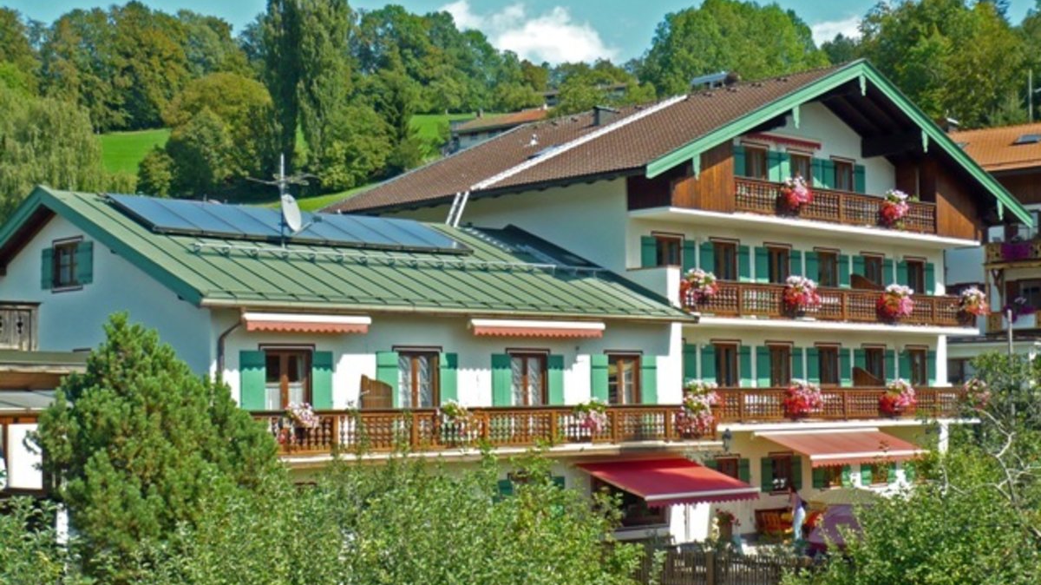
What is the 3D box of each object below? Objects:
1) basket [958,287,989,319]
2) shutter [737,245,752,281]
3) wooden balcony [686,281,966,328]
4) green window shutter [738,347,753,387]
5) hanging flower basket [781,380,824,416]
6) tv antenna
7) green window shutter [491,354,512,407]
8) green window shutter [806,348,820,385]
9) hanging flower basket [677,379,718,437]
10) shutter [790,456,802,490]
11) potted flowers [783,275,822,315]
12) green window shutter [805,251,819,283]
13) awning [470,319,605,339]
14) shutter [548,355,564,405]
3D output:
[{"bbox_3d":[13.880,0.319,49.730,0.980,1.000,0.820,3,-5,-43],"label":"basket"},{"bbox_3d":[6.390,-0.281,46.110,0.651,2.090,0.063,3,-5,-44],"label":"shutter"},{"bbox_3d":[8.890,0.405,47.462,14.227,0.976,1.470,3,-5,-44],"label":"wooden balcony"},{"bbox_3d":[6.196,2.494,44.605,0.530,2.000,0.050,3,-4,-43],"label":"green window shutter"},{"bbox_3d":[7.615,2.857,43.660,1.100,1.030,0.880,3,-5,-43],"label":"hanging flower basket"},{"bbox_3d":[-5.269,-2.050,36.200,1.550,2.050,1.200,-1,-3,17],"label":"tv antenna"},{"bbox_3d":[-0.401,2.431,37.452,0.620,2.006,0.063,3,-5,-44],"label":"green window shutter"},{"bbox_3d":[8.428,2.627,46.705,0.550,2.000,0.050,3,-4,-43],"label":"green window shutter"},{"bbox_3d":[4.295,2.804,39.316,0.891,1.366,0.743,3,-4,-43],"label":"hanging flower basket"},{"bbox_3d":[7.798,5.085,45.806,0.480,0.940,0.050,3,-5,-43],"label":"shutter"},{"bbox_3d":[7.888,0.085,45.364,0.966,1.008,0.735,3,-5,-44],"label":"potted flowers"},{"bbox_3d":[8.413,-0.153,46.831,0.550,2.000,0.050,3,-4,-43],"label":"green window shutter"},{"bbox_3d":[0.371,0.841,37.045,4.220,0.370,0.420,3,-4,-43],"label":"awning"},{"bbox_3d":[0.833,2.439,37.655,0.540,2.000,0.050,3,-5,-43],"label":"shutter"}]

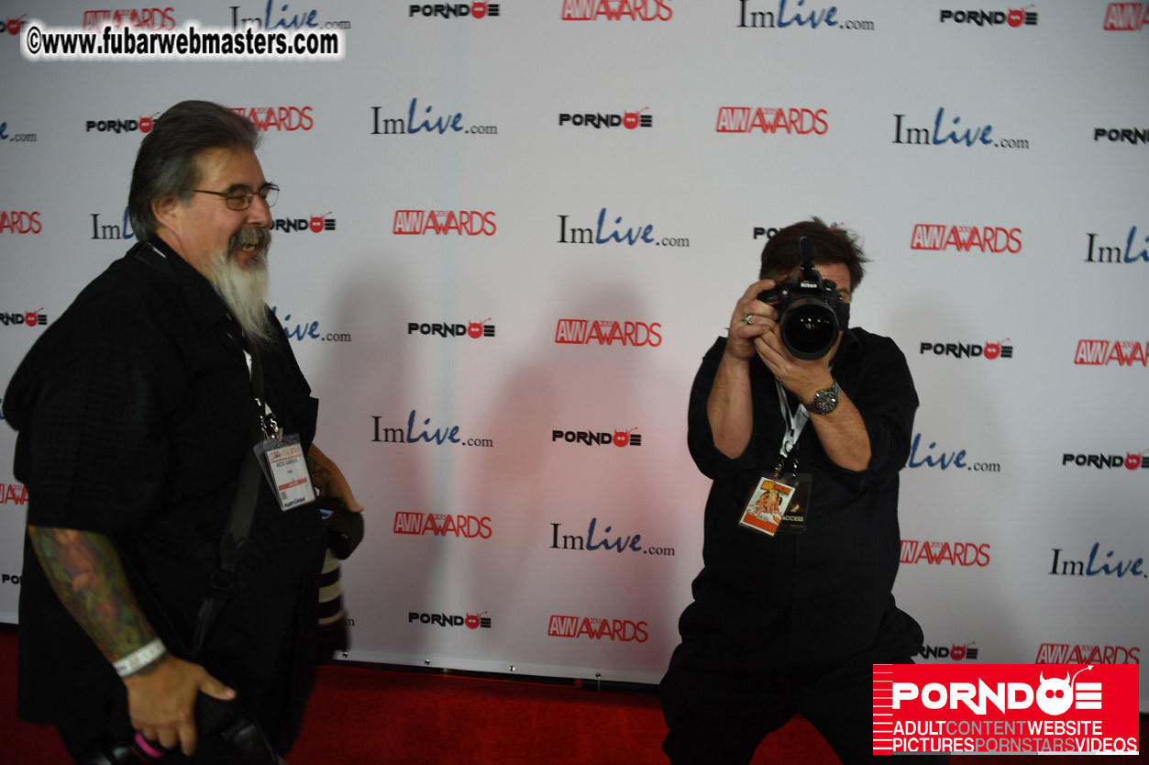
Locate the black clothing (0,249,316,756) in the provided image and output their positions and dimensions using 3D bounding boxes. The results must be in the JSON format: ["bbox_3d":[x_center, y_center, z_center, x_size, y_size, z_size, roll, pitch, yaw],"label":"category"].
[{"bbox_3d":[-0.650,0.170,1.460,0.430,0.780,0.580,3,7,7],"label":"black clothing"}]

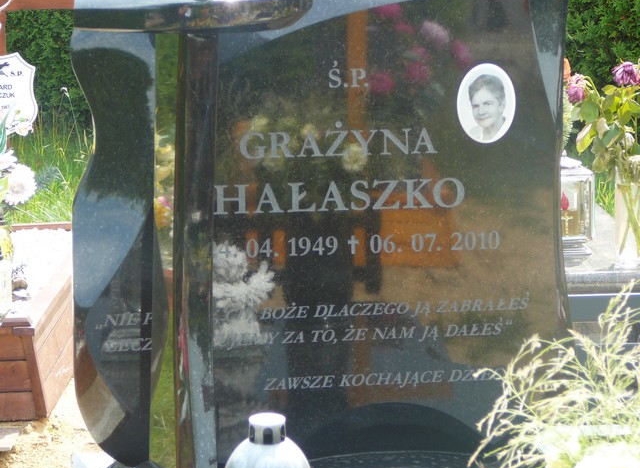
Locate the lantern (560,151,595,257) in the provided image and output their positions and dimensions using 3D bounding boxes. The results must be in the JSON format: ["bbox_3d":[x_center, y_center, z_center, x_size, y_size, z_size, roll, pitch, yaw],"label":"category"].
[{"bbox_3d":[0.562,-0.074,4.450,0.128,0.238,0.128,0,13,2],"label":"lantern"}]

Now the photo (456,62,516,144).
[{"bbox_3d":[0.300,-0.235,3.500,0.108,0.147,0.008,-2,11,-6],"label":"photo"}]

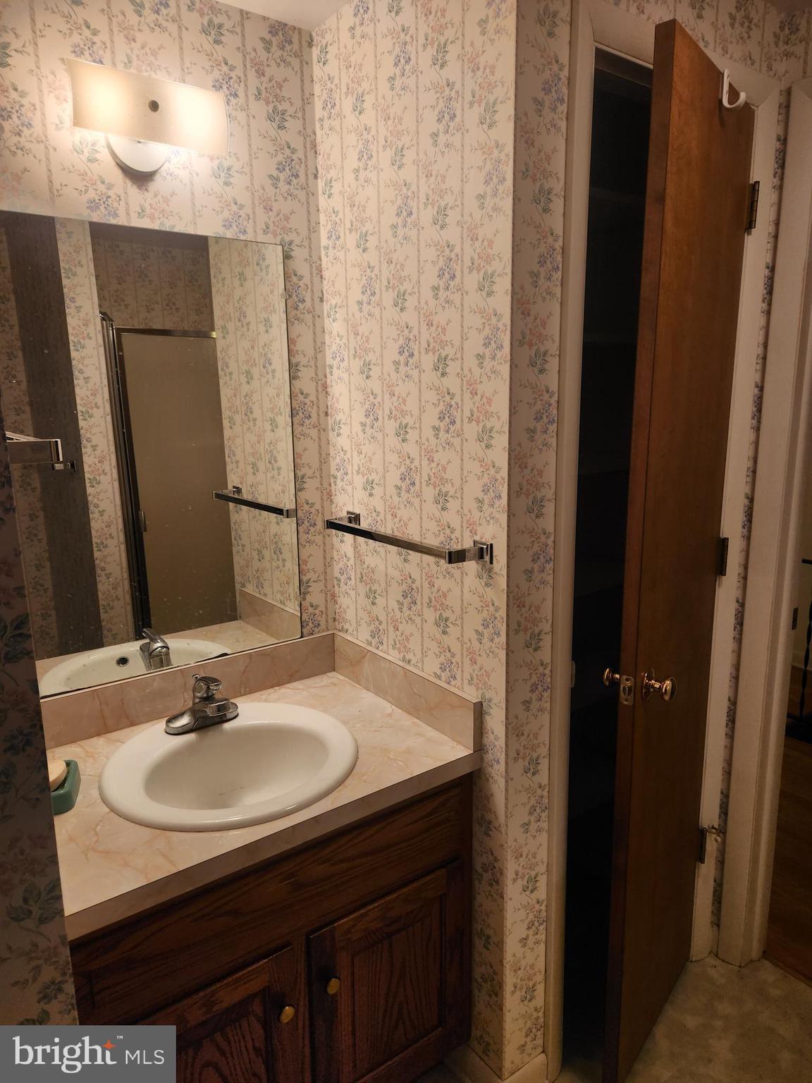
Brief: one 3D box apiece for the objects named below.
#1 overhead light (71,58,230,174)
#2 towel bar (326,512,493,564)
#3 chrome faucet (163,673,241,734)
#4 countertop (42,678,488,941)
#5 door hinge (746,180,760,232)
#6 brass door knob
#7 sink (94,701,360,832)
[{"bbox_3d":[-0.484,-0.771,1.345,0.280,0.146,0.117,-9,14,-35],"label":"overhead light"},{"bbox_3d":[-0.026,-0.008,1.496,0.088,0.043,0.508,-9,14,-35],"label":"towel bar"},{"bbox_3d":[-0.408,0.334,1.491,0.155,0.124,0.146,-9,14,-35],"label":"chrome faucet"},{"bbox_3d":[-0.324,0.440,1.425,0.768,0.041,0.546,-9,14,-35],"label":"countertop"},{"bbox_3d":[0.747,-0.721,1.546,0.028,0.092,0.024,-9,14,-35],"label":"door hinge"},{"bbox_3d":[0.489,0.278,1.371,0.055,0.062,0.062,8,15,38],"label":"brass door knob"},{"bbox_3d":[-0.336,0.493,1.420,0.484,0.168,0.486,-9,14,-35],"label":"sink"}]

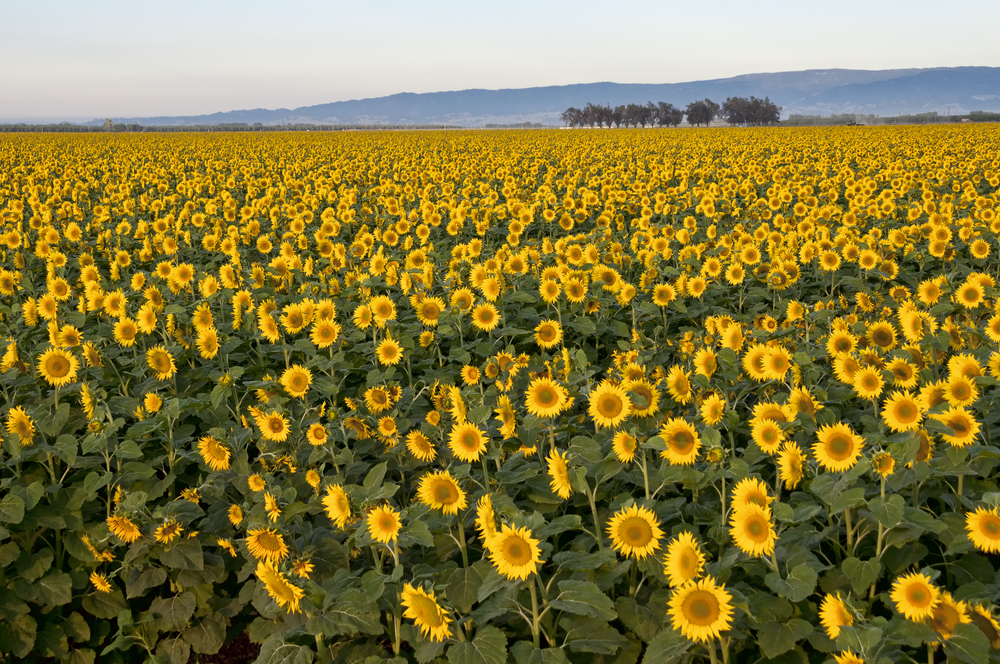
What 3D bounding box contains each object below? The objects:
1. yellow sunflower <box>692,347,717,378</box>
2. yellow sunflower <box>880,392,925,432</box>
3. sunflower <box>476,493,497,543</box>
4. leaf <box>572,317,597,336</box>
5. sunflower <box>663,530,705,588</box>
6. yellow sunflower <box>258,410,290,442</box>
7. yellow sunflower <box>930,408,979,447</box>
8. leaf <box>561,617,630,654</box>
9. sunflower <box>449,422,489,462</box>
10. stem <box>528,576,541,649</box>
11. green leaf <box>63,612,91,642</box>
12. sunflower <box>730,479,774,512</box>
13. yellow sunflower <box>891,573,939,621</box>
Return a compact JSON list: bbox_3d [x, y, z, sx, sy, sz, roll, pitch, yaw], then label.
[{"bbox_3d":[1.264,0.195,10.800,0.065,0.200,0.200,4,2,-42],"label":"yellow sunflower"},{"bbox_3d":[2.073,0.409,9.000,0.217,0.221,0.080,2,3,21],"label":"yellow sunflower"},{"bbox_3d":[-0.046,0.746,6.950,0.070,0.205,0.200,-7,9,-19],"label":"sunflower"},{"bbox_3d":[0.614,-0.040,12.700,0.175,0.060,0.170,1,49,8],"label":"leaf"},{"bbox_3d":[0.630,0.781,6.000,0.065,0.195,0.195,7,0,-40],"label":"sunflower"},{"bbox_3d":[-1.213,0.508,9.400,0.170,0.170,0.060,-1,-3,-5],"label":"yellow sunflower"},{"bbox_3d":[2.225,0.460,8.500,0.205,0.195,0.070,0,9,7],"label":"yellow sunflower"},{"bbox_3d":[0.366,1.164,6.700,0.265,0.090,0.180,0,35,3],"label":"leaf"},{"bbox_3d":[-0.148,0.514,8.200,0.195,0.195,0.060,1,-4,11],"label":"sunflower"},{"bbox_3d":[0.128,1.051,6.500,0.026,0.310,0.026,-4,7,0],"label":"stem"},{"bbox_3d":[-1.765,1.234,7.300,0.110,0.125,0.060,-1,7,-6],"label":"green leaf"},{"bbox_3d":[1.022,0.684,7.100,0.183,0.187,0.067,4,0,36],"label":"sunflower"},{"bbox_3d":[1.498,0.954,6.300,0.180,0.180,0.060,1,0,14],"label":"yellow sunflower"}]

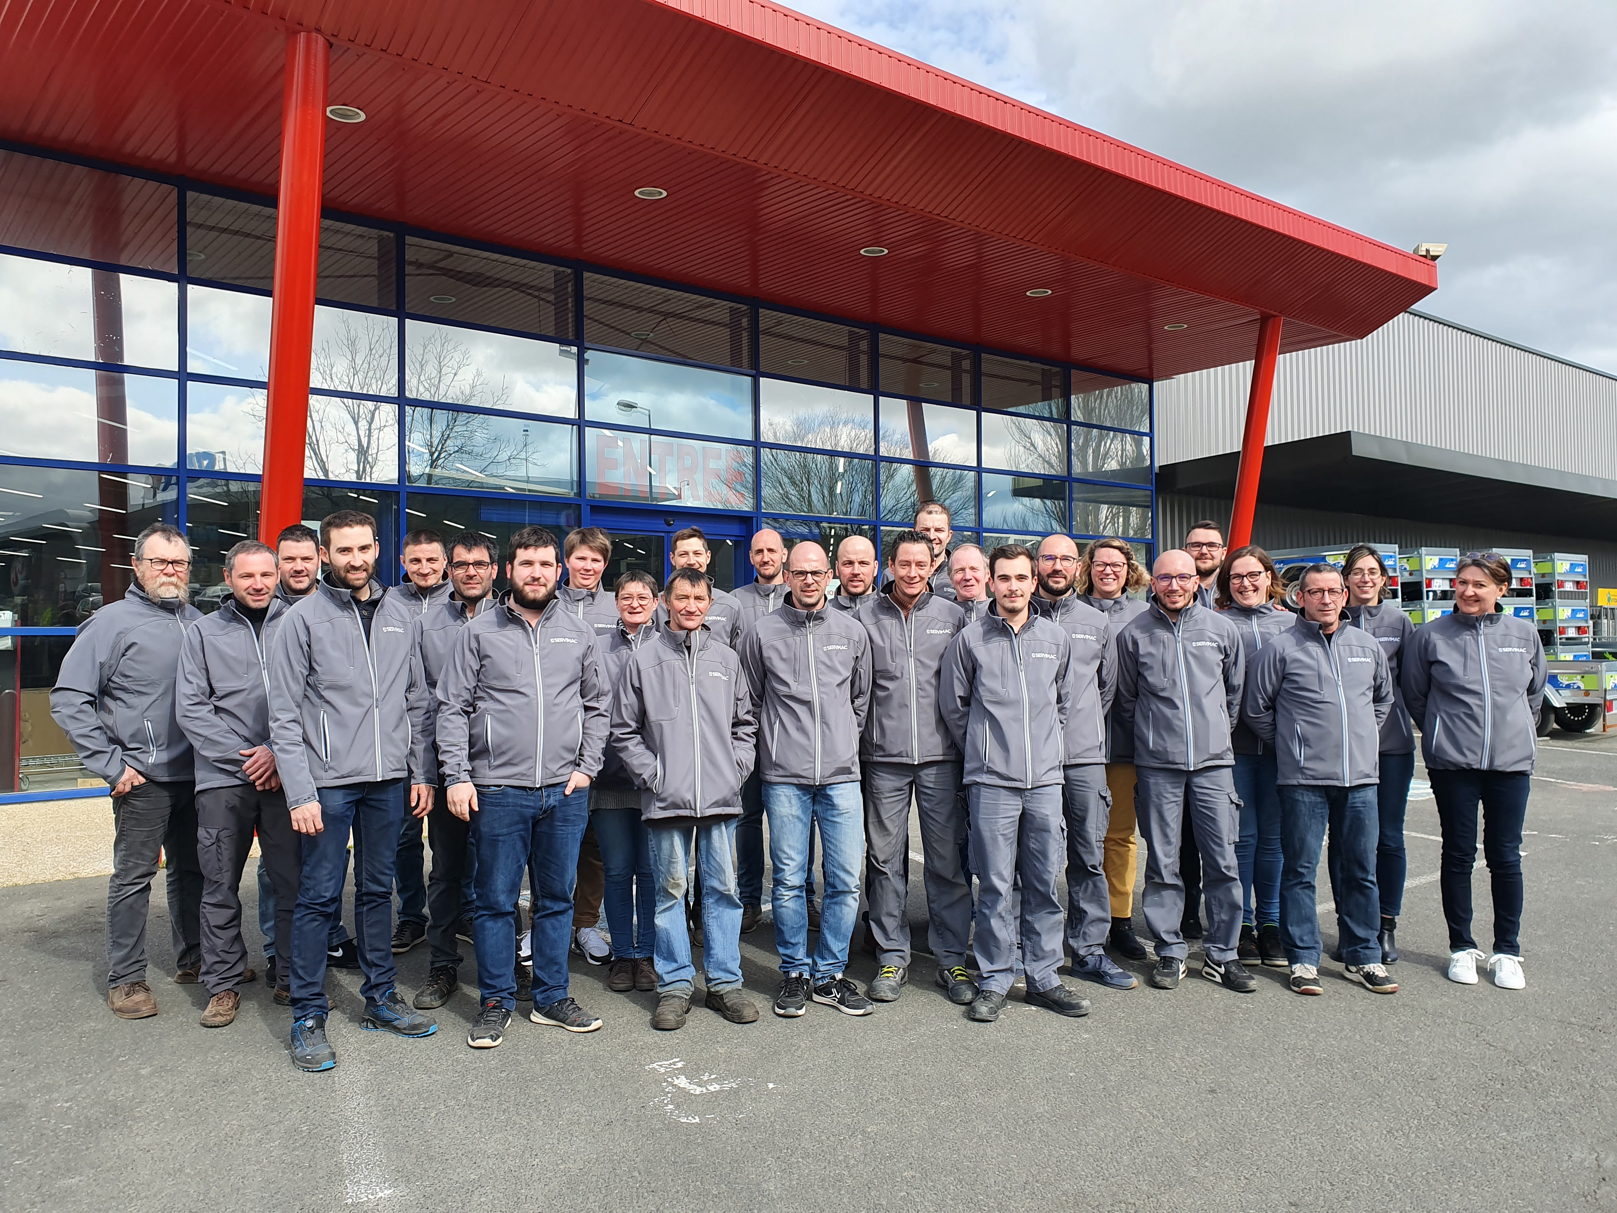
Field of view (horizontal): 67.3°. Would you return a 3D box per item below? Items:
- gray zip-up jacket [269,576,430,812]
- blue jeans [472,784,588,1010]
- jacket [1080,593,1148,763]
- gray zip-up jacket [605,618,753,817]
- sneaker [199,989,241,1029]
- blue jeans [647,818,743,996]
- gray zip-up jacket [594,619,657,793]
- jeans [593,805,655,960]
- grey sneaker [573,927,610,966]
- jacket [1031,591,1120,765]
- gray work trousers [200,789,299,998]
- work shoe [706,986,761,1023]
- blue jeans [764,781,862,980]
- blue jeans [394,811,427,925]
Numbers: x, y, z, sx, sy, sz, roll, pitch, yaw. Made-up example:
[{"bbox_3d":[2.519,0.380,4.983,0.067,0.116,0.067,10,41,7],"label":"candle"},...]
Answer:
[{"bbox_3d":[-1.569,0.296,4.150,0.480,0.750,0.290,1,-2,-38],"label":"gray zip-up jacket"},{"bbox_3d":[-1.007,0.998,4.390,0.420,0.880,0.320,0,-1,-21],"label":"blue jeans"},{"bbox_3d":[1.280,0.304,5.180,0.500,0.710,0.300,-1,-1,12],"label":"jacket"},{"bbox_3d":[-0.457,0.403,4.427,0.530,0.720,0.360,0,-1,-9],"label":"gray zip-up jacket"},{"bbox_3d":[-2.133,1.428,4.425,0.108,0.120,0.285,0,-2,-20],"label":"sneaker"},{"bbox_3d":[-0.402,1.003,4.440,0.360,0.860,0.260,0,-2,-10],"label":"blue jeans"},{"bbox_3d":[-0.730,0.413,5.020,0.500,0.720,0.290,0,-2,-8],"label":"gray zip-up jacket"},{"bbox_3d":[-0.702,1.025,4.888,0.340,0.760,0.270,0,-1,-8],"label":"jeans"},{"bbox_3d":[-0.899,1.417,5.109,0.098,0.110,0.265,0,-2,-26],"label":"grey sneaker"},{"bbox_3d":[1.006,0.294,4.920,0.520,0.710,0.350,-1,-1,3],"label":"jacket"},{"bbox_3d":[-2.094,1.001,4.559,0.385,0.870,0.300,0,-1,-36],"label":"gray work trousers"},{"bbox_3d":[-0.288,1.473,4.592,0.112,0.115,0.298,1,-2,-38],"label":"work shoe"},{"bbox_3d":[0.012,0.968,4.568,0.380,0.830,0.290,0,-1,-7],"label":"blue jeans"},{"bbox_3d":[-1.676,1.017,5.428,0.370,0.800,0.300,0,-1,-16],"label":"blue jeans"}]

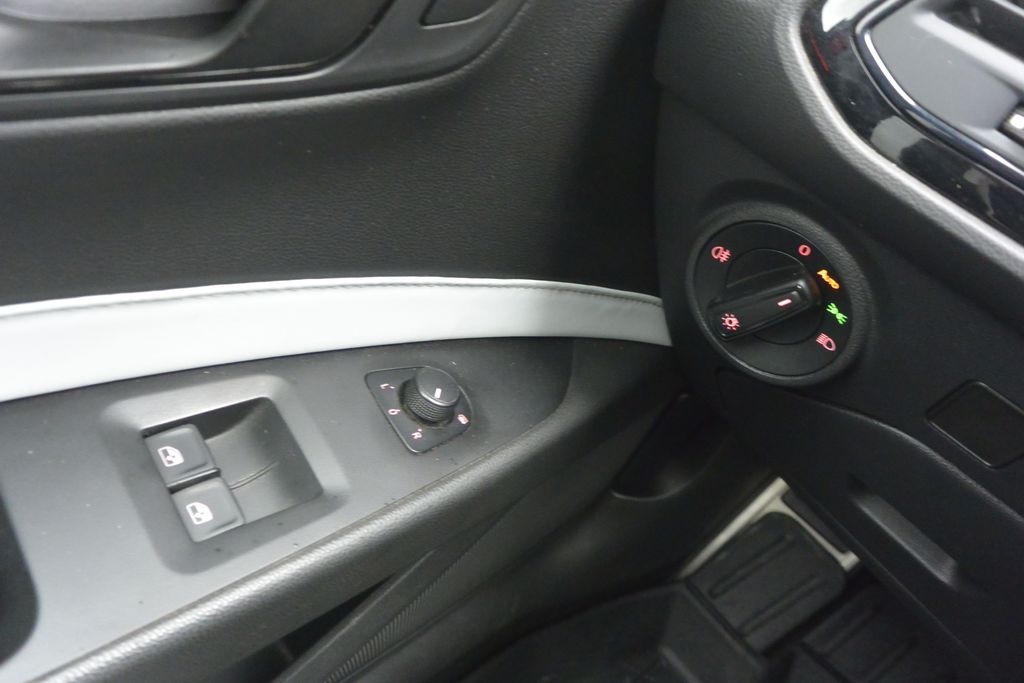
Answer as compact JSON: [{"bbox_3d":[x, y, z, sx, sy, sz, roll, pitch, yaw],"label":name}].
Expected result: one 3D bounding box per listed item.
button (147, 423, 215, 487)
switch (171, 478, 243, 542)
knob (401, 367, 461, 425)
[{"bbox_3d":[-0.121,0.043,0.280,0.019,0.008,0.021,-15,59,-49],"label":"button"},{"bbox_3d":[-0.108,0.061,0.271,0.019,0.008,0.021,-15,59,-49],"label":"switch"},{"bbox_3d":[-0.037,0.025,0.361,0.024,0.013,0.024,23,36,-19],"label":"knob"}]

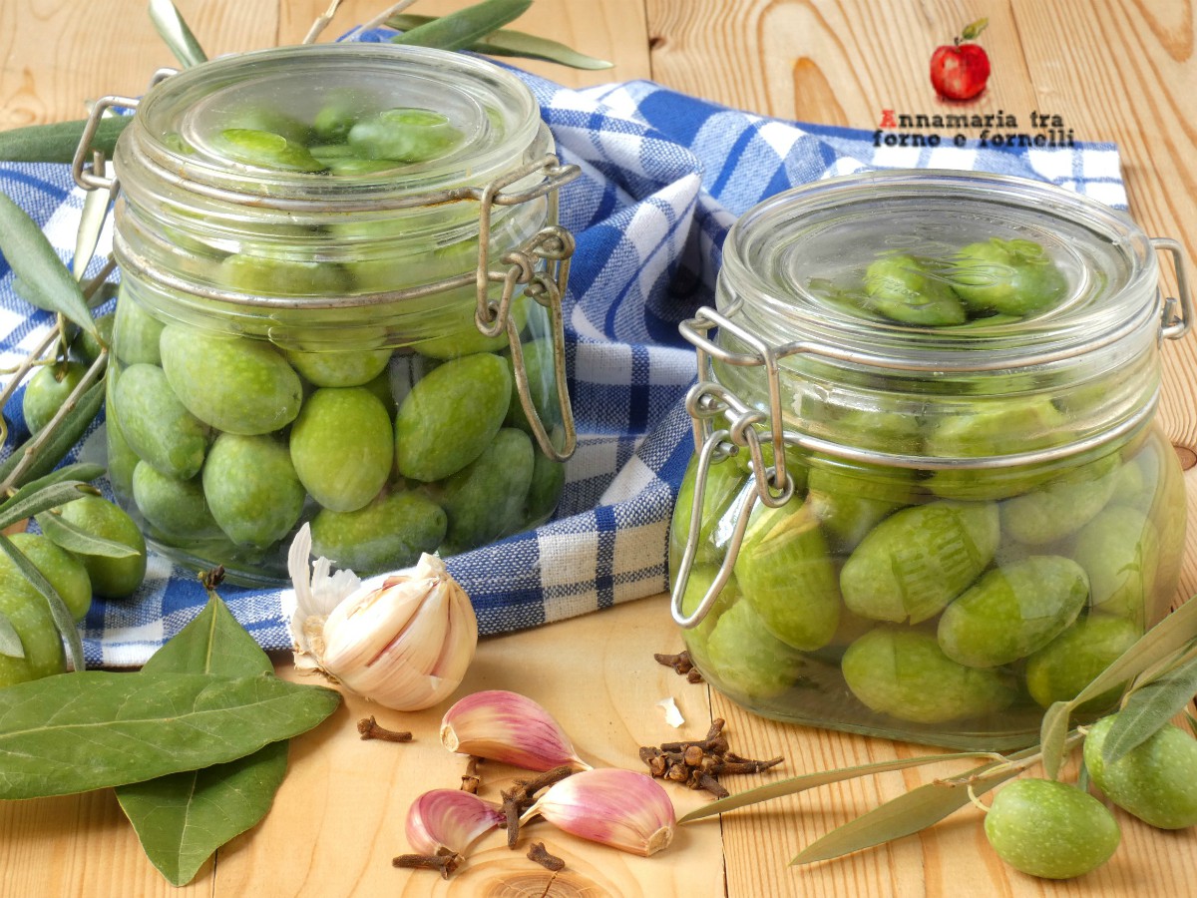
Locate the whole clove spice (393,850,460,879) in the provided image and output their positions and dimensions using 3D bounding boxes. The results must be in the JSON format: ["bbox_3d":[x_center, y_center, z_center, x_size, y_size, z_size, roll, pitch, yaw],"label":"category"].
[{"bbox_3d":[-0.037,0.089,1.111,0.015,0.005,0.006,2,27,3],"label":"whole clove spice"}]

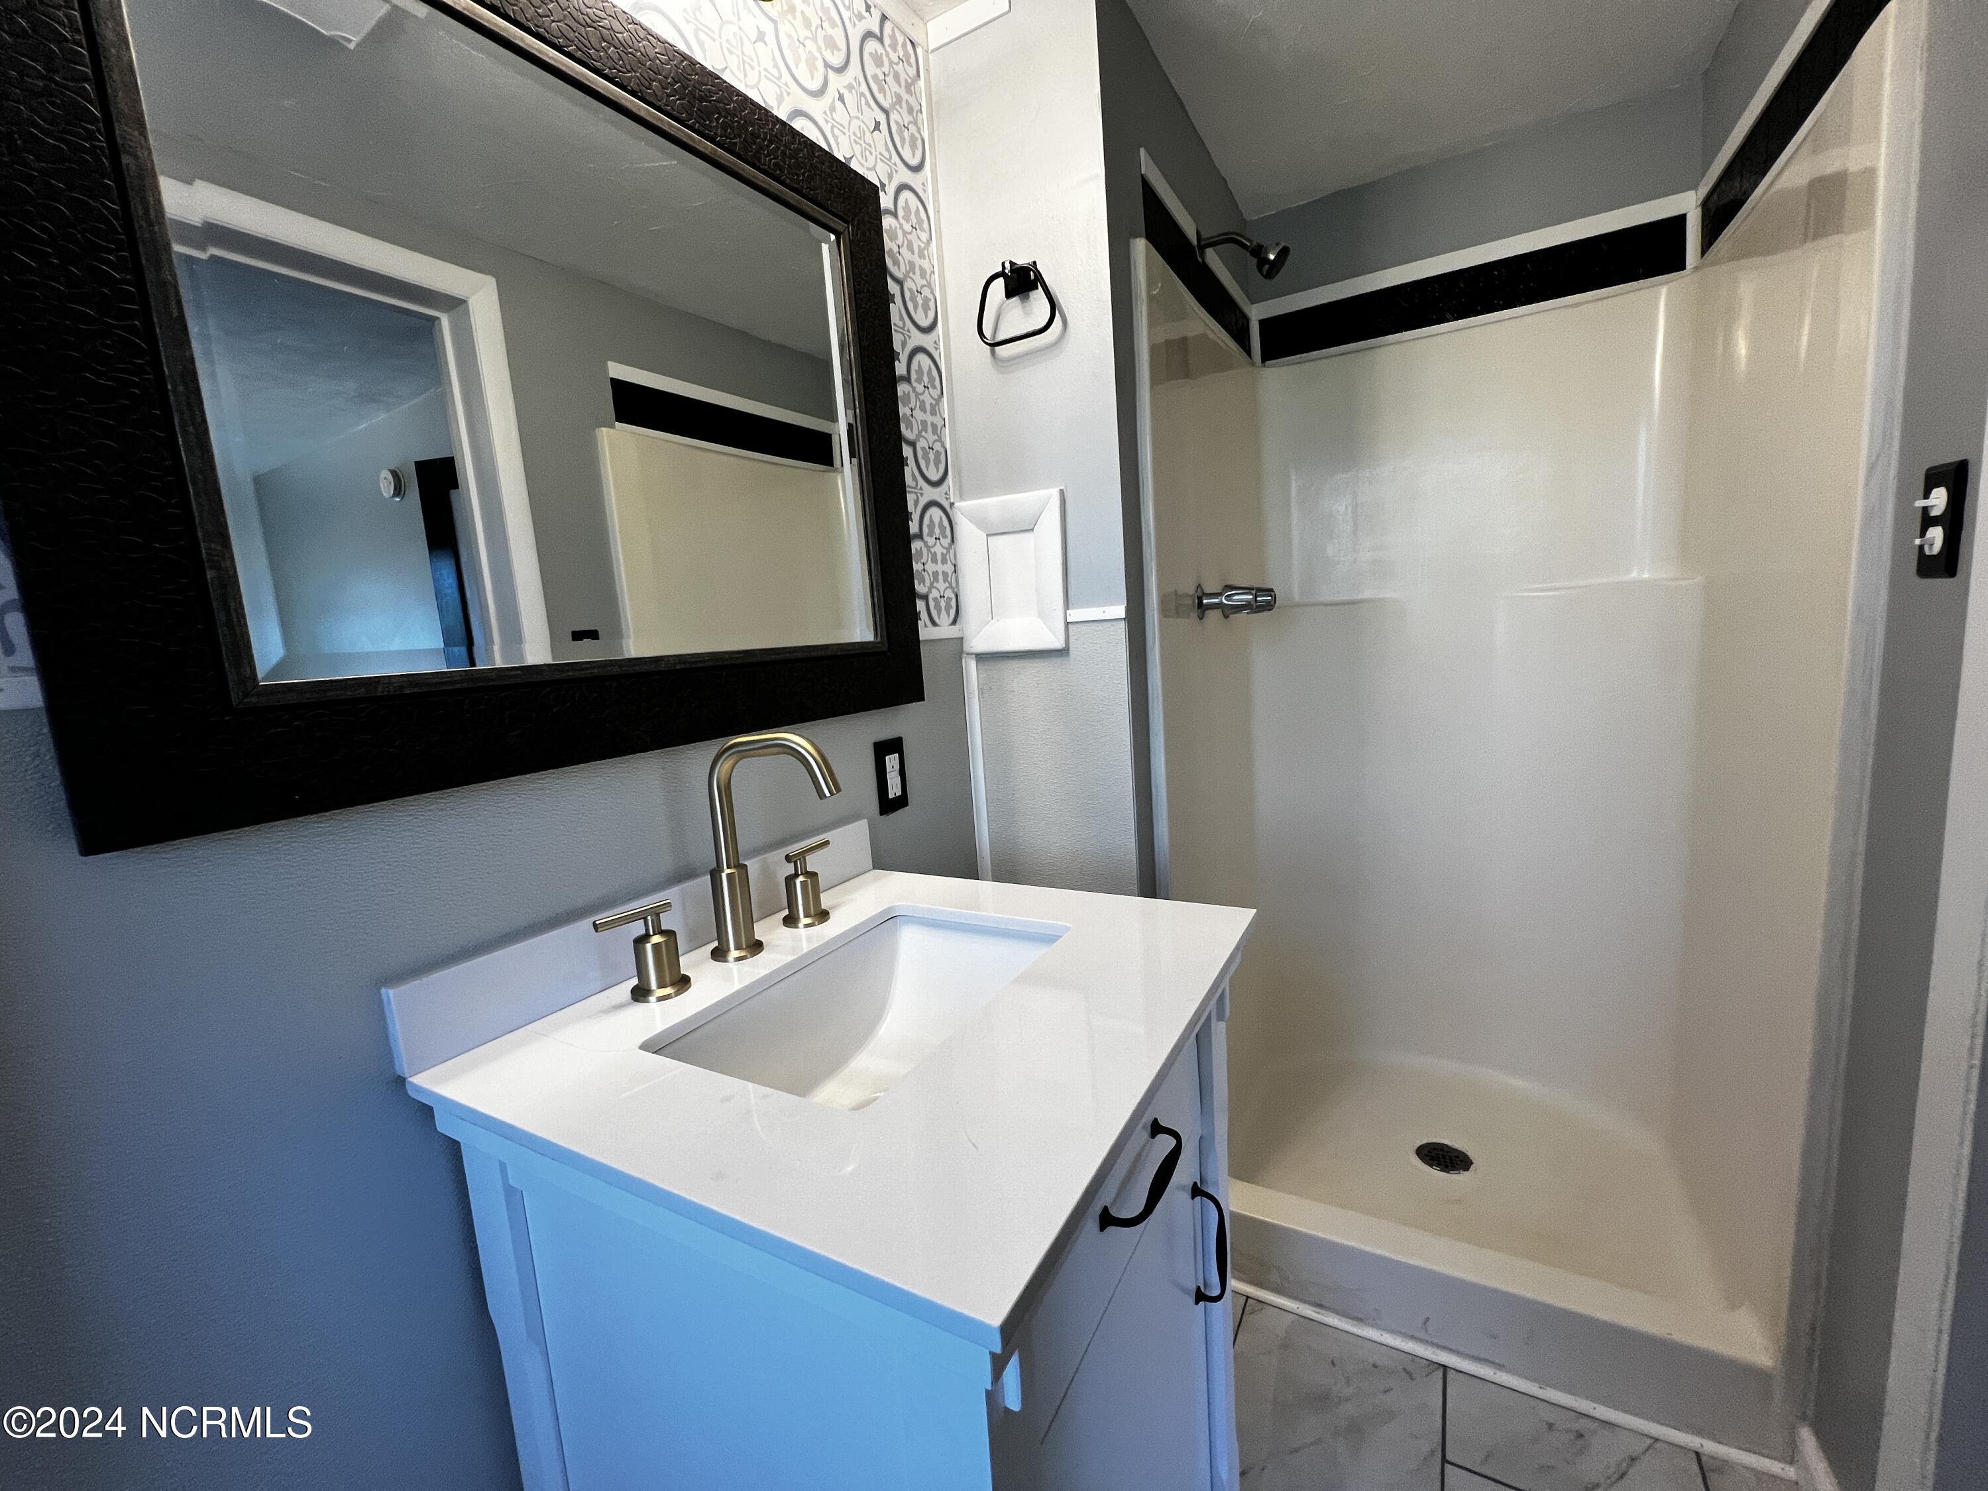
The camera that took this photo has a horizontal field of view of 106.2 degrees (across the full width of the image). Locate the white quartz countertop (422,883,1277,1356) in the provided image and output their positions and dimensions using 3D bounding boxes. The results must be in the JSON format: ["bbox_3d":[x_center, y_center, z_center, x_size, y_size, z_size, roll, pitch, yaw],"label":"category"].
[{"bbox_3d":[-0.090,0.241,0.741,0.556,0.015,0.598,0,8,30],"label":"white quartz countertop"}]

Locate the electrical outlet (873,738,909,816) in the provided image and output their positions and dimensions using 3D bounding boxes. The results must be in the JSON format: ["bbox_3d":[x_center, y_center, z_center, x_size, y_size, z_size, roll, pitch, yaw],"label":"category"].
[{"bbox_3d":[-0.162,0.049,1.204,0.009,0.116,0.073,0,8,30],"label":"electrical outlet"}]

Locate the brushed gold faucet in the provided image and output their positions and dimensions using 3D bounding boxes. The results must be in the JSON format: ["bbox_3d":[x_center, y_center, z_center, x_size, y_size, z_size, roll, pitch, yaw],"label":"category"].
[{"bbox_3d":[-0.244,0.110,0.820,0.177,0.247,0.057,-2,8,18],"label":"brushed gold faucet"}]

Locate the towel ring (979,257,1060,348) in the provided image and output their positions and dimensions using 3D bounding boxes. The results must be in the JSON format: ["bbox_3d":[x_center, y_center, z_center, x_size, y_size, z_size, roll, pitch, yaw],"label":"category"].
[{"bbox_3d":[0.040,-0.716,1.204,0.142,0.125,0.060,0,8,30],"label":"towel ring"}]

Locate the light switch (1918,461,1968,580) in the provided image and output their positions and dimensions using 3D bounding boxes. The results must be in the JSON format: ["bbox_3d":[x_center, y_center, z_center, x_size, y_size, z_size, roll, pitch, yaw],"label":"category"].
[{"bbox_3d":[0.997,-0.236,0.794,0.016,0.117,0.073,0,8,30],"label":"light switch"}]

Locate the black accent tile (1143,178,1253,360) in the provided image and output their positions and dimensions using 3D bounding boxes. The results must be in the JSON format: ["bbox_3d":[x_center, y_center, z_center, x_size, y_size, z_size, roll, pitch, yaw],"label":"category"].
[{"bbox_3d":[0.426,-0.922,1.502,0.010,0.095,0.702,0,9,32],"label":"black accent tile"}]

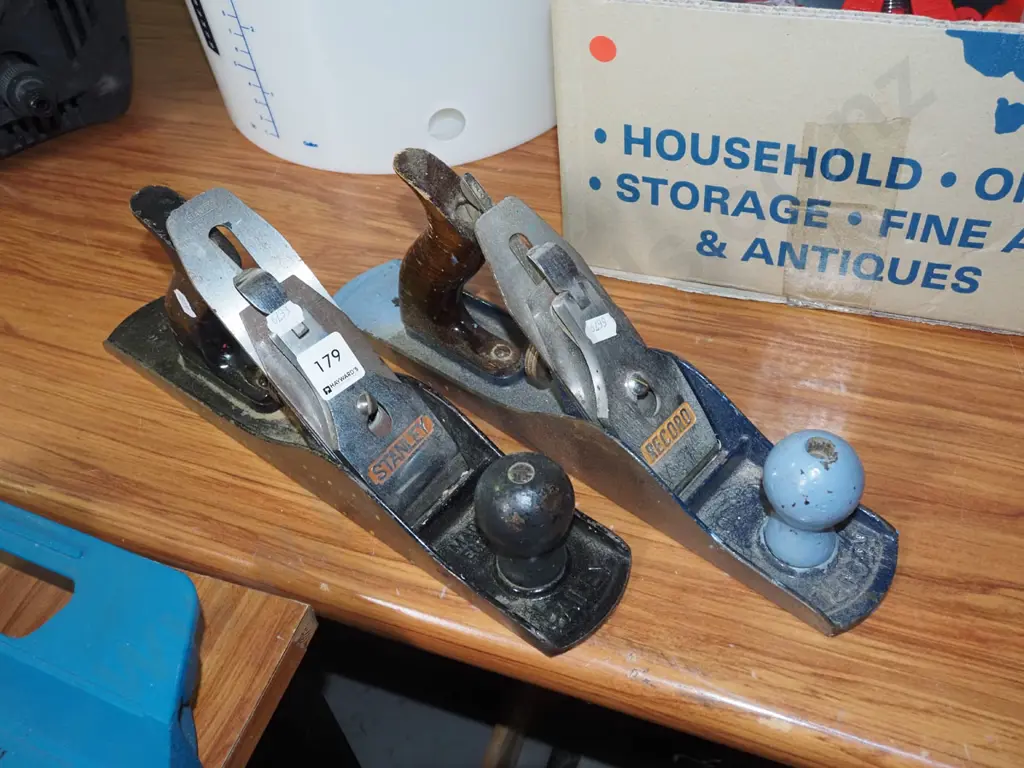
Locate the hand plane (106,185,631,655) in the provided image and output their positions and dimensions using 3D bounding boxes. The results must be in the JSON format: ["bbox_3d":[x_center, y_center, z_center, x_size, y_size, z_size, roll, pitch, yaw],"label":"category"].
[{"bbox_3d":[-0.096,-0.013,0.465,0.355,0.138,0.065,29,55,25],"label":"hand plane"}]

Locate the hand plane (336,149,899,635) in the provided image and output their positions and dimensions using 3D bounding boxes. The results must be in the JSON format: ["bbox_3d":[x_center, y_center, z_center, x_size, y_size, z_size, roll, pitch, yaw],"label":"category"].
[{"bbox_3d":[0.033,-0.026,0.473,0.355,0.136,0.065,31,56,27],"label":"hand plane"}]

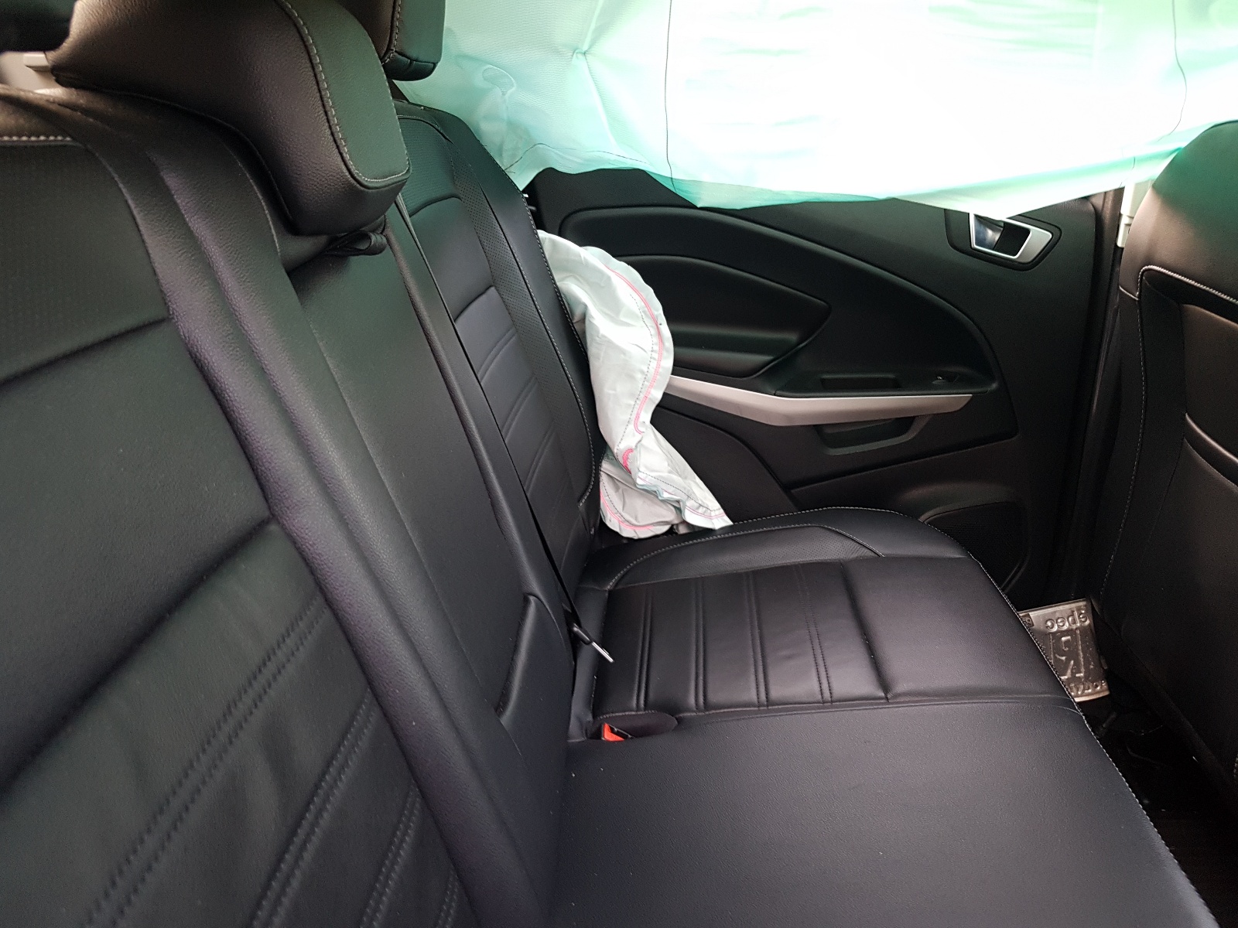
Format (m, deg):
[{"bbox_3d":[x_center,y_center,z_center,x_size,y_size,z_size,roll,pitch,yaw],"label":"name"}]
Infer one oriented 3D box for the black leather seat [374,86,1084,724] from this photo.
[{"bbox_3d":[0.121,-0.054,1.062,0.710,0.710,0.470,0,22,2],"label":"black leather seat"}]

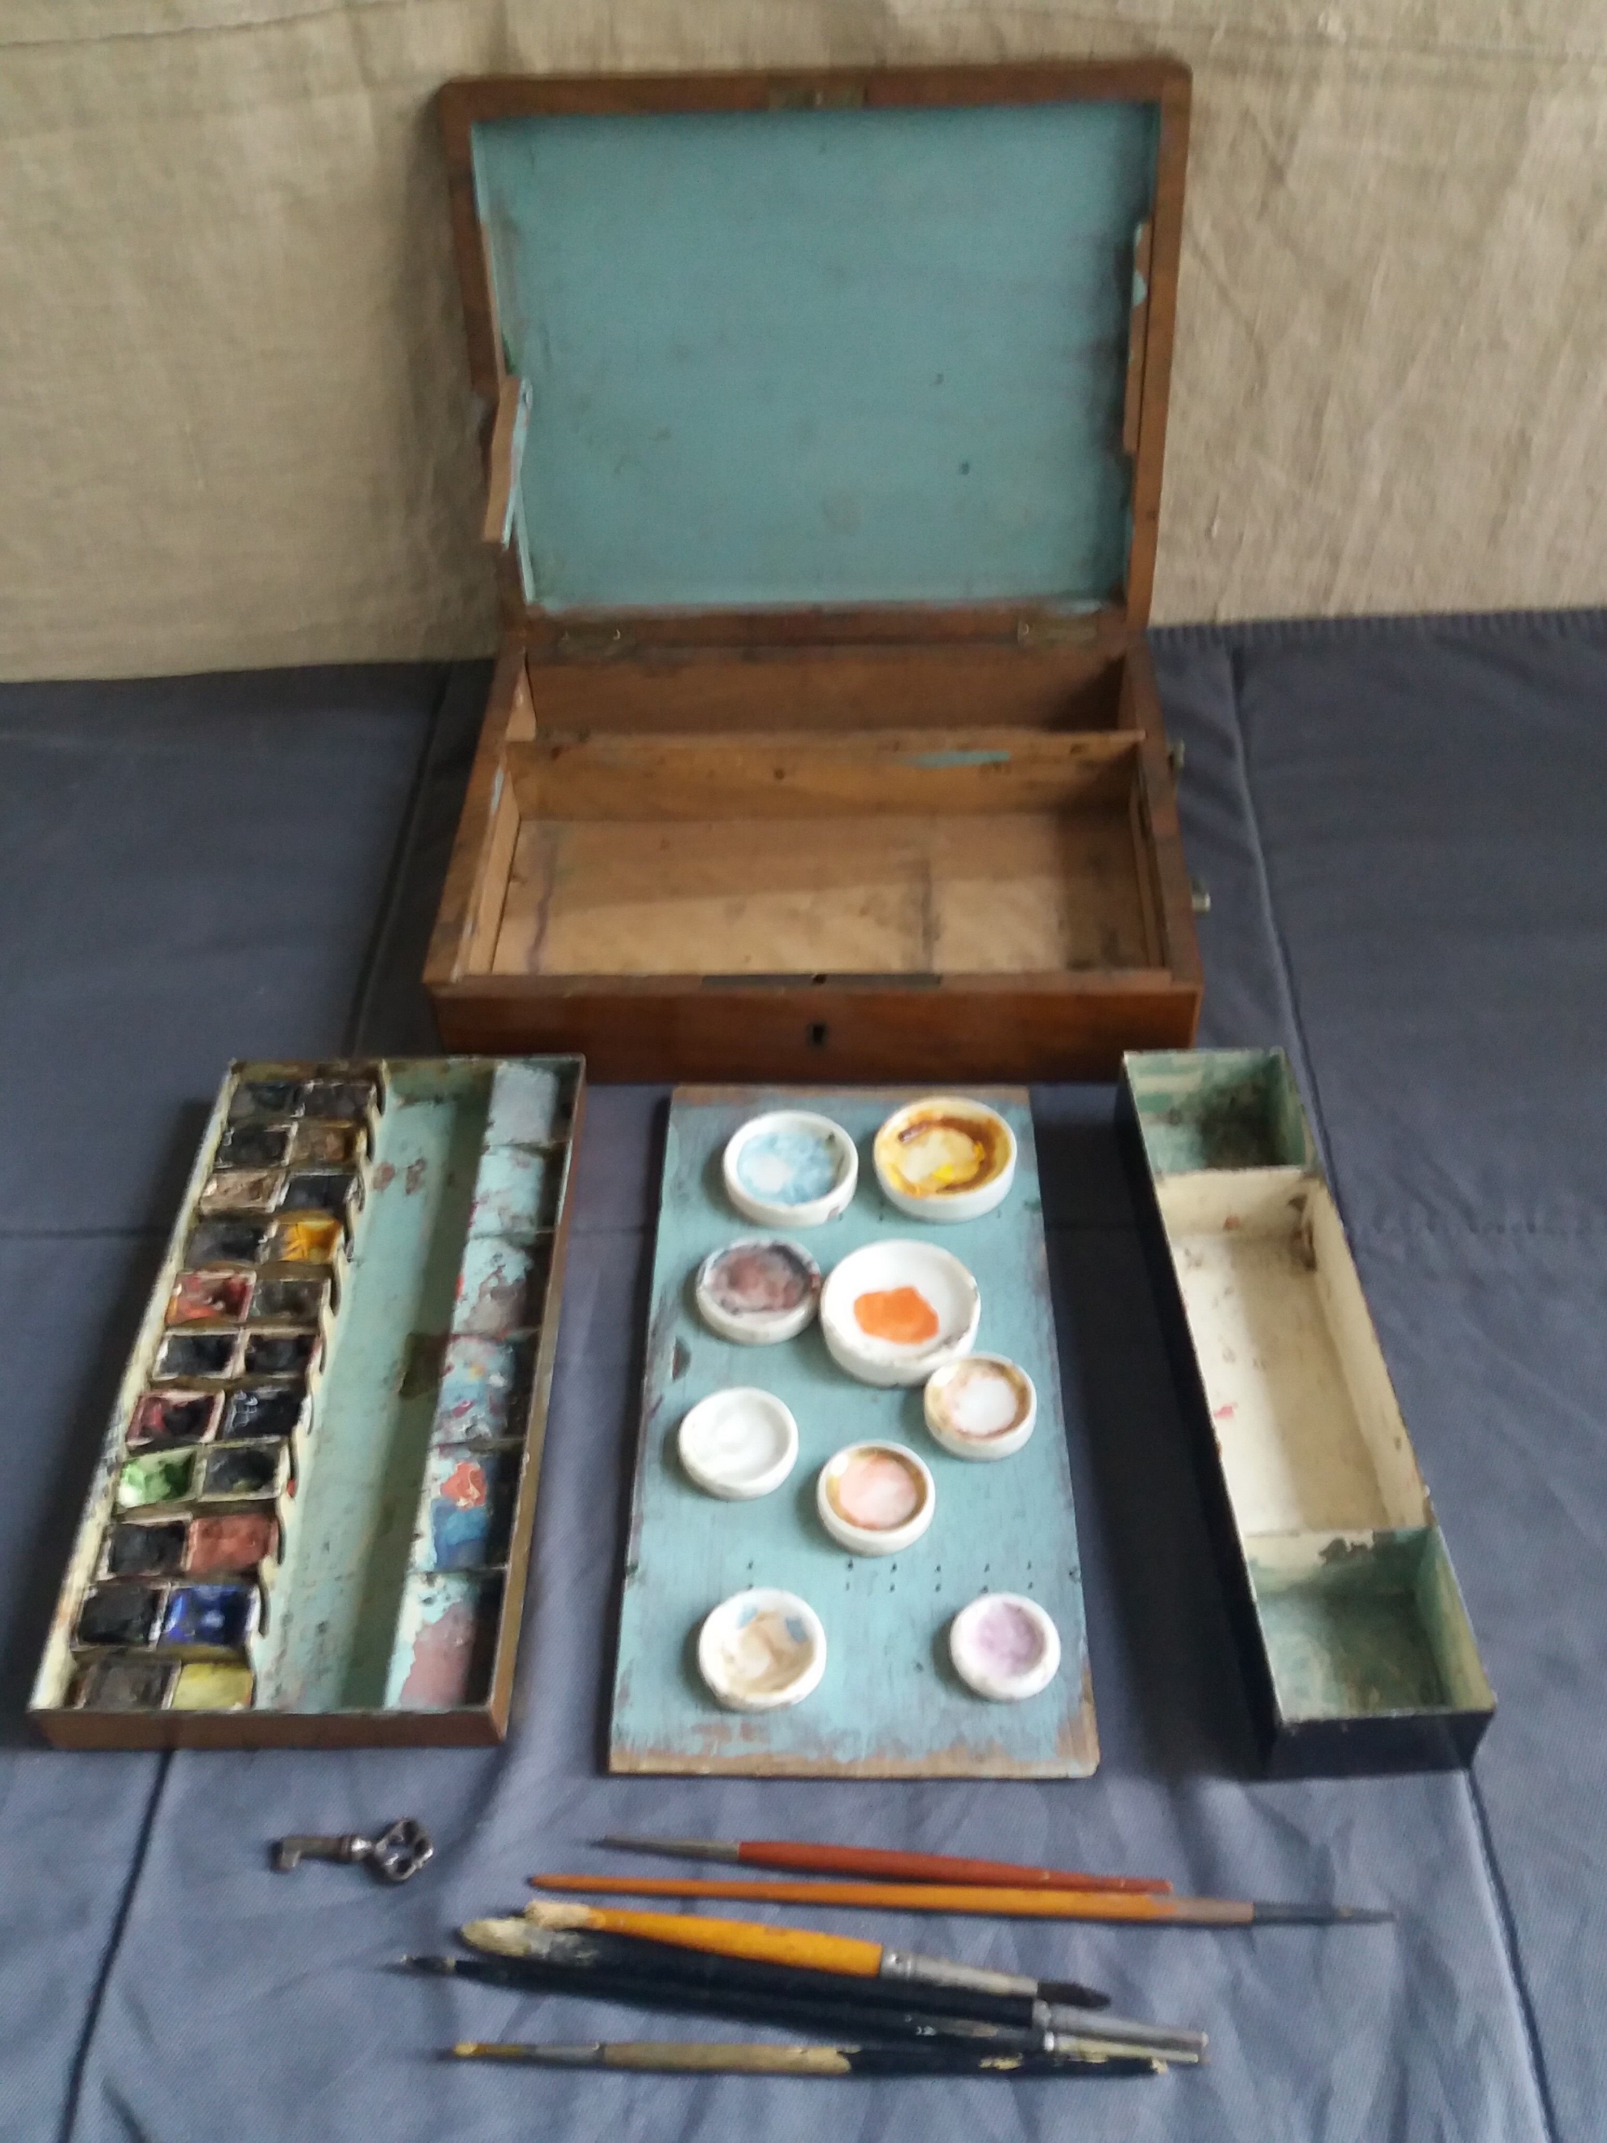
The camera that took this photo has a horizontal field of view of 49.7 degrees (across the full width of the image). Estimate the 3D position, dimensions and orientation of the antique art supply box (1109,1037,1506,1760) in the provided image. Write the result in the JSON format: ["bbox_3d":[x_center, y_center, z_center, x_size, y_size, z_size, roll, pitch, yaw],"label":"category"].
[{"bbox_3d":[0.129,0.080,0.476,0.049,0.030,0.211,-3,46,0],"label":"antique art supply box"}]

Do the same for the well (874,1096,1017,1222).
[{"bbox_3d":[0.044,0.027,0.536,0.044,0.010,0.044,-1,47,2],"label":"well"}]

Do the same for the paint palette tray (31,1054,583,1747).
[{"bbox_3d":[-0.129,0.081,0.496,0.112,0.019,0.216,-1,47,2],"label":"paint palette tray"}]

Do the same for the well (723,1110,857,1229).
[{"bbox_3d":[-0.004,0.030,0.536,0.042,0.009,0.042,-1,47,2],"label":"well"}]

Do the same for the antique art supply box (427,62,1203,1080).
[{"bbox_3d":[0.004,-0.168,0.577,0.246,0.233,0.249,0,47,3],"label":"antique art supply box"}]

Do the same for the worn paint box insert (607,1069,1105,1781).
[{"bbox_3d":[0.013,0.088,0.491,0.116,0.006,0.220,-1,47,2],"label":"worn paint box insert"}]

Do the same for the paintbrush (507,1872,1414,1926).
[{"bbox_3d":[0.035,0.188,0.395,0.195,0.006,0.006,1,47,4],"label":"paintbrush"}]

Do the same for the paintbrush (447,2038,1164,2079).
[{"bbox_3d":[0.000,0.213,0.373,0.154,0.006,0.006,0,47,3],"label":"paintbrush"}]

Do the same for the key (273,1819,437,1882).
[{"bbox_3d":[-0.106,0.183,0.407,0.038,0.005,0.014,-1,47,2],"label":"key"}]

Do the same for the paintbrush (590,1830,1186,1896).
[{"bbox_3d":[0.018,0.183,0.401,0.132,0.005,0.005,2,47,5],"label":"paintbrush"}]

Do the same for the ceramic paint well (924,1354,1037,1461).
[{"bbox_3d":[0.049,0.092,0.476,0.031,0.007,0.031,-1,47,2],"label":"ceramic paint well"}]

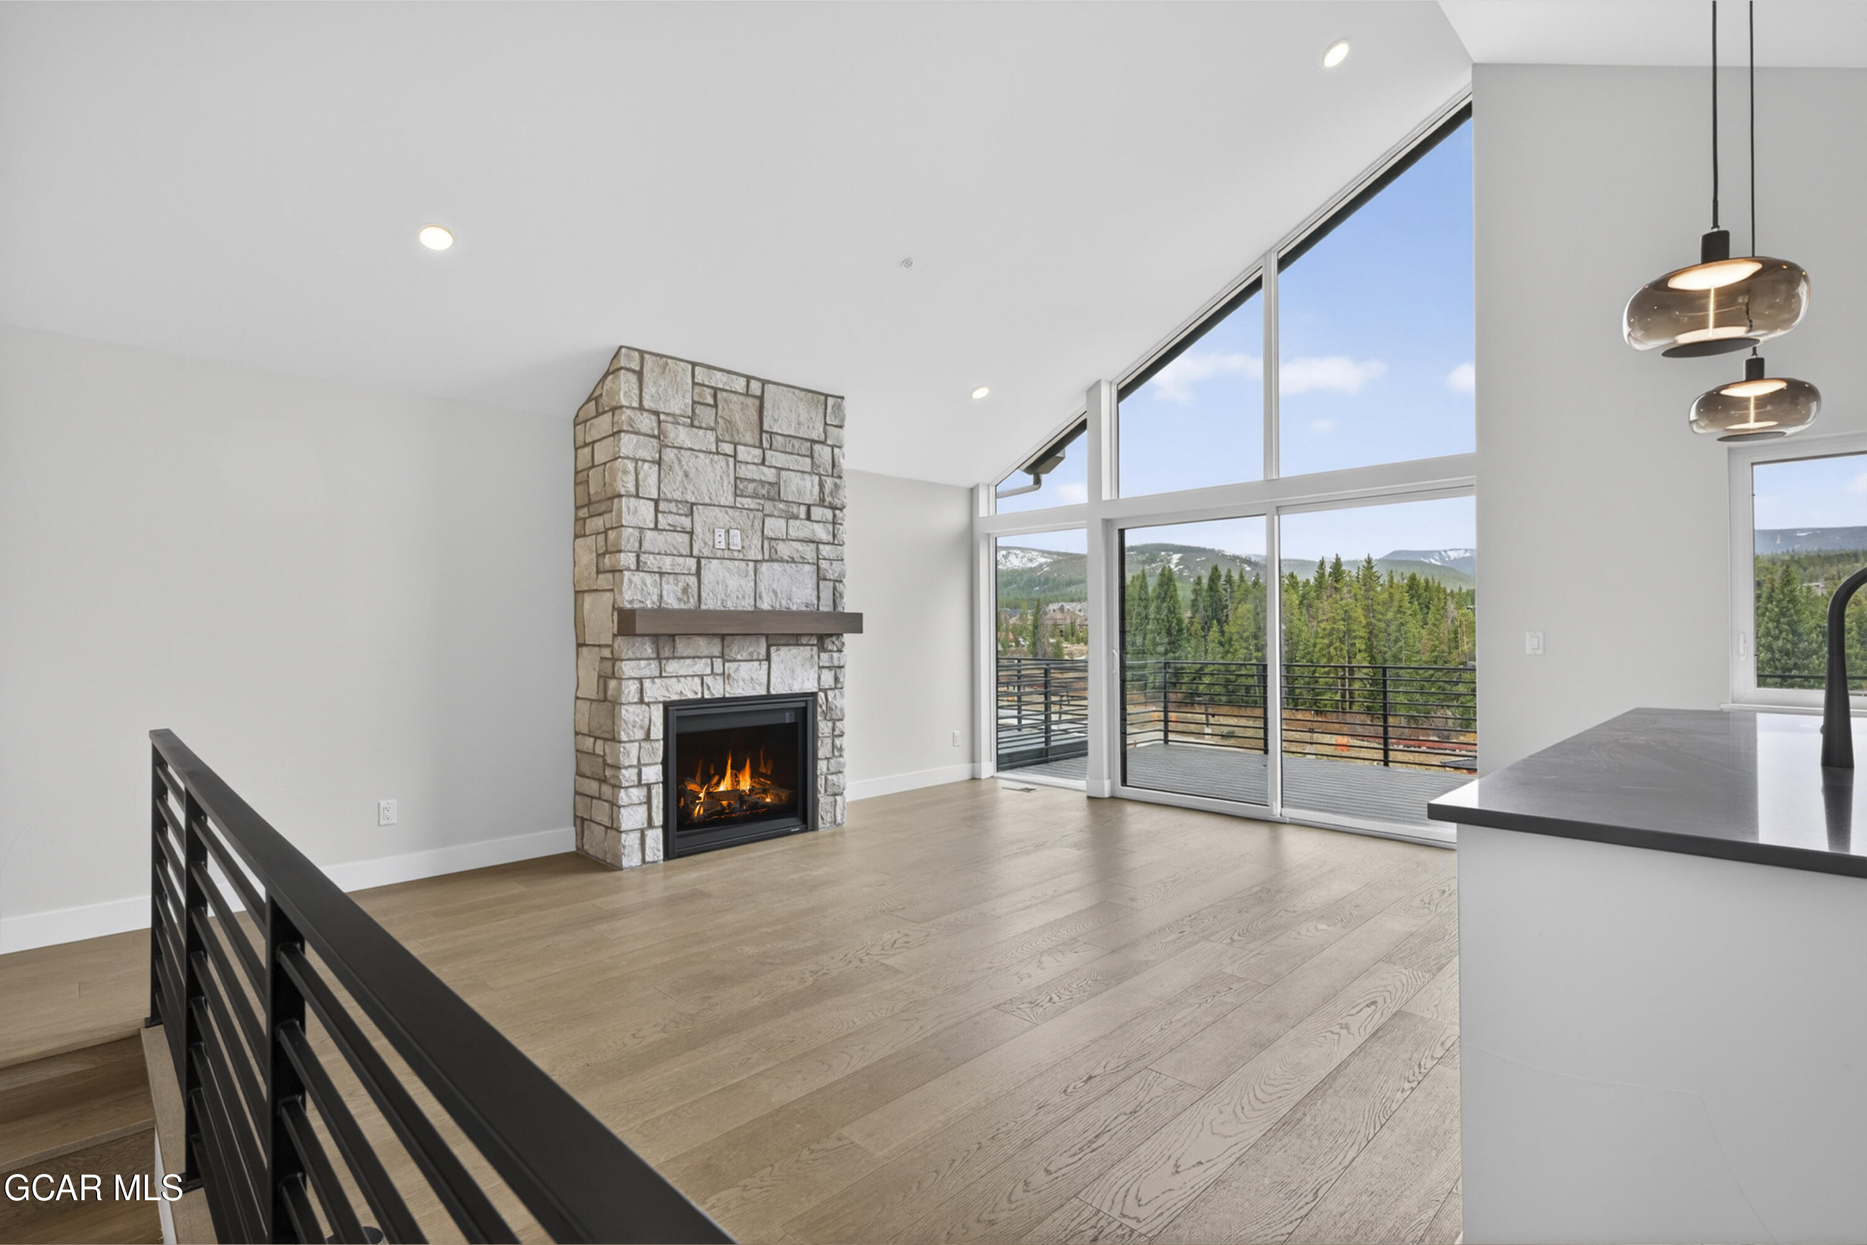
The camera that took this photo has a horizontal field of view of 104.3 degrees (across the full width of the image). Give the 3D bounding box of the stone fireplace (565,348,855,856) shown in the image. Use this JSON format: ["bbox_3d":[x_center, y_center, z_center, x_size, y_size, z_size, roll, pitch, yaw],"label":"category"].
[{"bbox_3d":[-1.333,-0.067,4.538,1.443,2.793,0.640,0,-1,-43],"label":"stone fireplace"}]

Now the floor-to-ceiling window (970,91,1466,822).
[{"bbox_3d":[1.744,-0.852,5.222,3.492,4.346,0.140,-1,-1,39],"label":"floor-to-ceiling window"}]

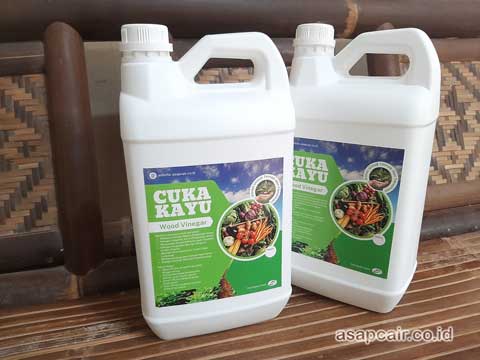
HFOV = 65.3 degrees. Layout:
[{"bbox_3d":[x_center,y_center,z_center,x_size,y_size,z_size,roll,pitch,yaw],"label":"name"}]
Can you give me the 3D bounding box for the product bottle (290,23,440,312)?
[{"bbox_3d":[0.141,-0.016,0.476,0.176,0.343,0.107,12,23,33],"label":"product bottle"}]

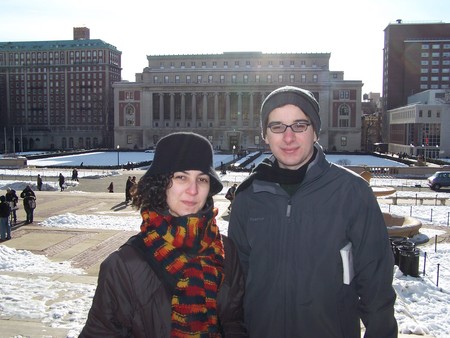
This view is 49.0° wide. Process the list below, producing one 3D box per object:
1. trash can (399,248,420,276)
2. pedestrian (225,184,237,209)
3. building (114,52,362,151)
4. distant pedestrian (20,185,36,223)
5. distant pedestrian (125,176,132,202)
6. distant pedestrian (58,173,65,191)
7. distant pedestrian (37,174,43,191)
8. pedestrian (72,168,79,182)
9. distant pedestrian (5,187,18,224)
[{"bbox_3d":[5.309,2.677,14.200,0.600,0.800,0.600,1,5,8],"label":"trash can"},{"bbox_3d":[0.406,1.709,28.635,0.550,1.680,0.520,-1,5,-18],"label":"pedestrian"},{"bbox_3d":[6.303,-23.939,183.565,80.019,31.997,50.000,1,5,8],"label":"building"},{"bbox_3d":[-8.922,1.632,22.445,0.660,1.730,0.480,1,5,9],"label":"distant pedestrian"},{"bbox_3d":[-6.533,1.378,33.466,0.420,1.740,0.520,-1,5,-15],"label":"distant pedestrian"},{"bbox_3d":[-15.433,1.285,46.714,0.450,1.720,0.520,1,5,6],"label":"distant pedestrian"},{"bbox_3d":[-19.112,1.437,50.928,0.400,1.700,0.520,1,5,12],"label":"distant pedestrian"},{"bbox_3d":[-19.524,0.824,64.639,0.420,1.700,0.520,1,5,12],"label":"pedestrian"},{"bbox_3d":[-9.627,1.684,22.289,0.580,1.700,0.500,4,6,41],"label":"distant pedestrian"}]

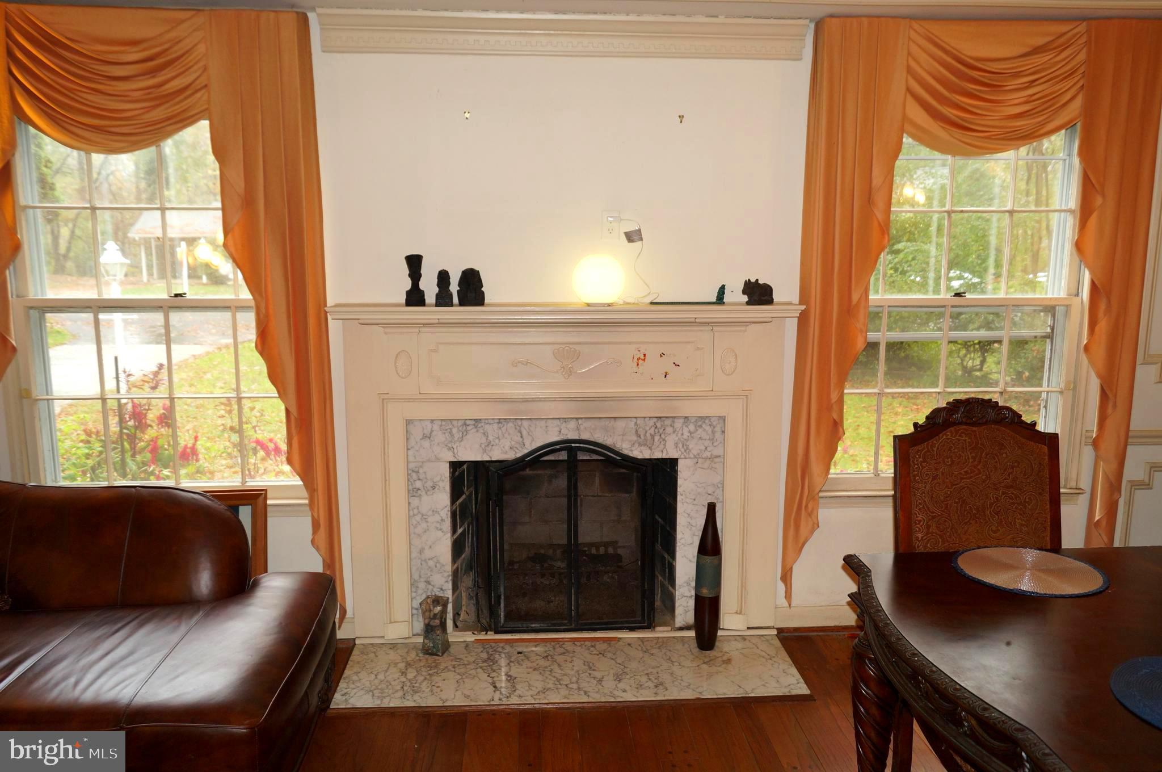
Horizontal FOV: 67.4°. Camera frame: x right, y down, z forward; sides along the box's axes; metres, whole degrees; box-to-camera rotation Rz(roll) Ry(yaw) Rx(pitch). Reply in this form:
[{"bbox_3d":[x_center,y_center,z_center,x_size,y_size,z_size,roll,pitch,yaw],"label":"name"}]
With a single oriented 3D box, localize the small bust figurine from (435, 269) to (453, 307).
[{"bbox_3d":[-0.507,-0.365,3.225,0.066,0.139,0.066,0,9,-4],"label":"small bust figurine"}]

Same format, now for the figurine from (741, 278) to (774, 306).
[{"bbox_3d":[0.678,-0.361,3.347,0.108,0.100,0.066,-5,11,-28],"label":"figurine"}]

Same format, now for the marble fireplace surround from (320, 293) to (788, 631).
[{"bbox_3d":[-0.049,0.371,3.415,1.785,1.371,0.190,0,9,-4],"label":"marble fireplace surround"}]

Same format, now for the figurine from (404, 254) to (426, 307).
[{"bbox_3d":[-0.620,-0.397,3.240,0.078,0.198,0.080,0,9,-4],"label":"figurine"}]

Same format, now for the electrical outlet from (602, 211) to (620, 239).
[{"bbox_3d":[0.116,-0.618,3.356,0.069,0.113,0.010,0,9,-4],"label":"electrical outlet"}]

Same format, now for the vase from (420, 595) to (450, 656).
[{"bbox_3d":[-0.577,0.954,3.457,0.092,0.203,0.092,3,10,16],"label":"vase"}]

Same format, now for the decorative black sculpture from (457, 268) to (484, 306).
[{"bbox_3d":[-0.410,-0.372,3.265,0.104,0.143,0.075,0,9,-4],"label":"decorative black sculpture"}]

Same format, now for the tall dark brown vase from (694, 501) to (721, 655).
[{"bbox_3d":[0.505,0.757,3.470,0.105,0.605,0.105,-1,9,-4],"label":"tall dark brown vase"}]

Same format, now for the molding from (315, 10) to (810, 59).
[{"bbox_3d":[-0.051,-1.288,3.203,1.800,0.137,0.072,0,9,-4],"label":"molding"}]

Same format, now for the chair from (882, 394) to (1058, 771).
[{"bbox_3d":[1.178,0.666,2.380,0.560,1.180,0.620,0,9,-4],"label":"chair"}]

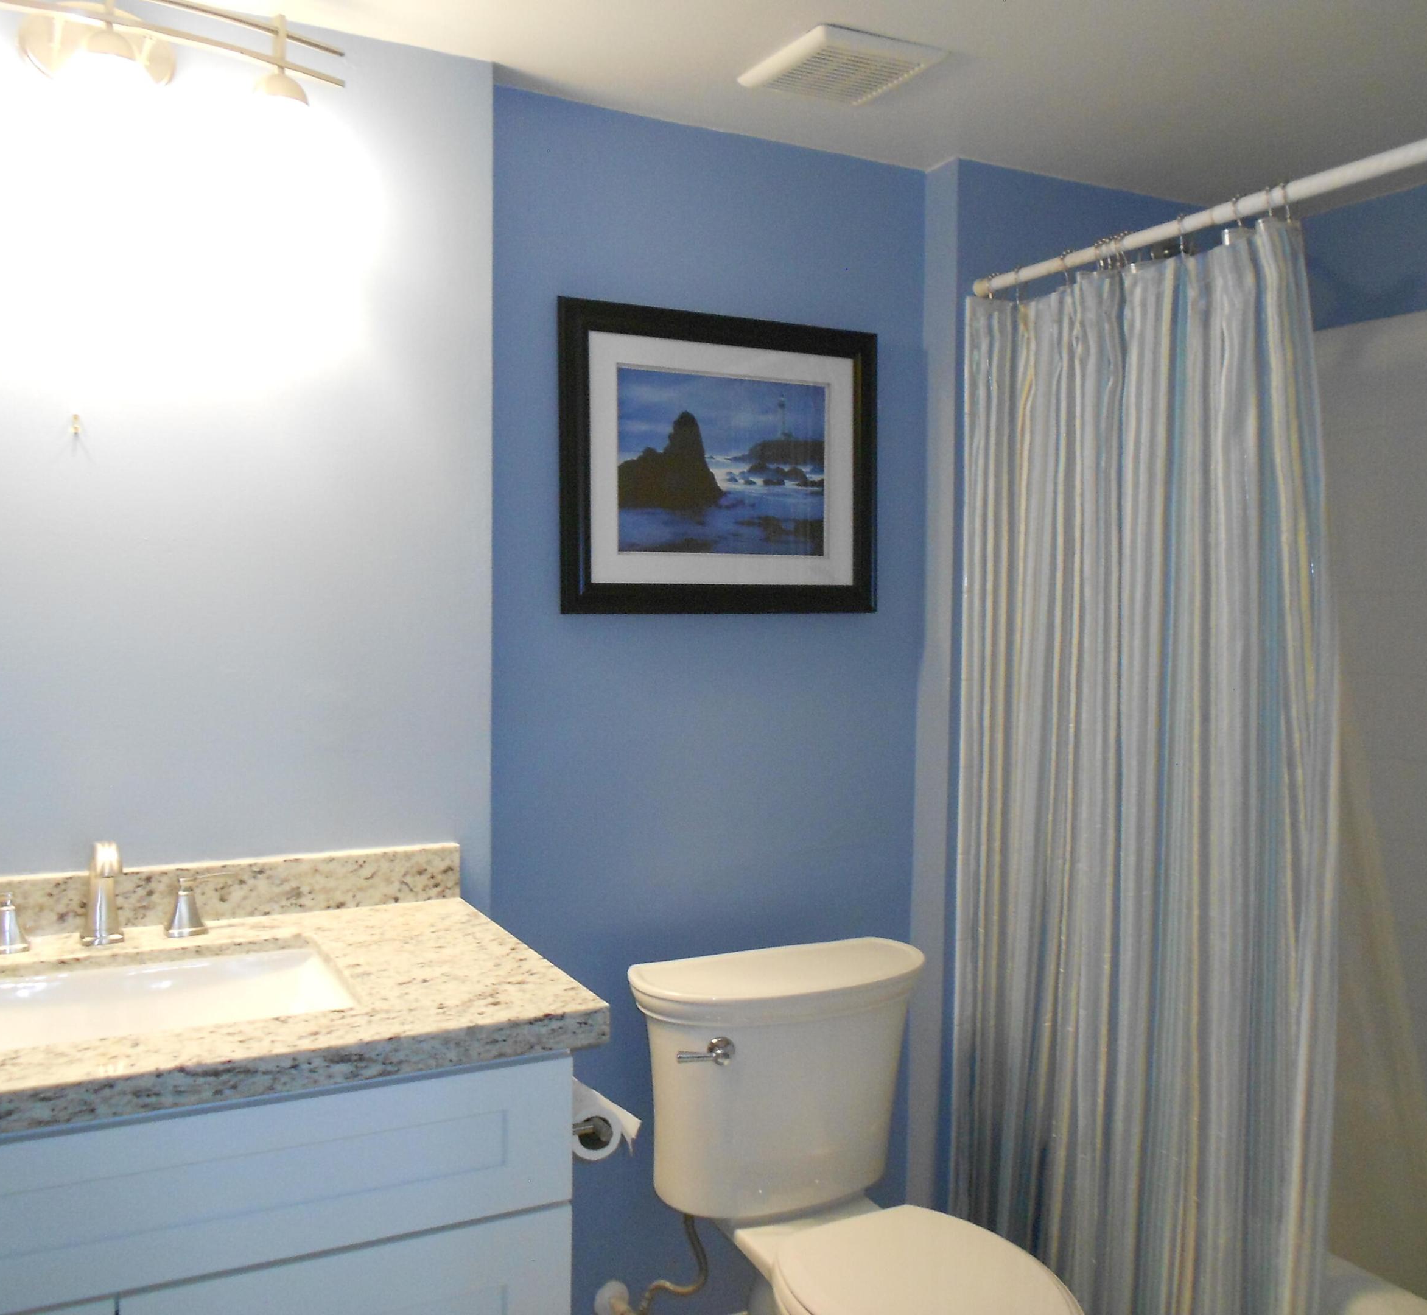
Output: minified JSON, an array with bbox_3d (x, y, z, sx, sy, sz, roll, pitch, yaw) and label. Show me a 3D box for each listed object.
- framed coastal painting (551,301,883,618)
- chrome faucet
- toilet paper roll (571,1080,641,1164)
[{"bbox_3d":[0.022,-0.314,2.159,0.570,0.484,0.030,-1,3,-27],"label":"framed coastal painting"},{"bbox_3d":[-0.729,0.287,1.578,0.048,0.133,0.155,-1,3,-27],"label":"chrome faucet"},{"bbox_3d":[-0.161,0.560,1.605,0.066,0.068,0.105,-1,3,-27],"label":"toilet paper roll"}]

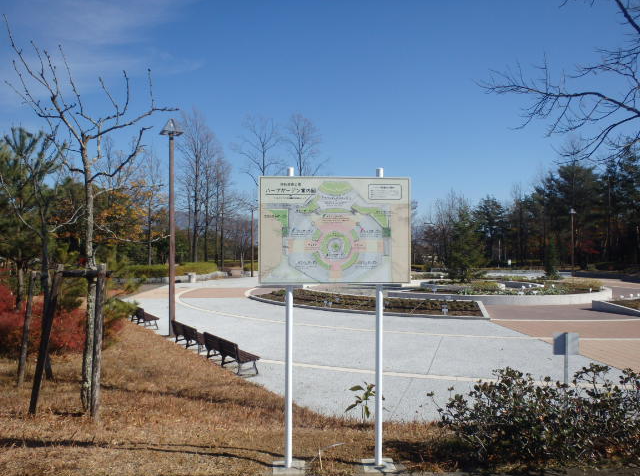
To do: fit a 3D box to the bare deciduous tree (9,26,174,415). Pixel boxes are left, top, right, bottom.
[{"bbox_3d":[-2.372,-0.267,5.400,1.750,4.131,1.700,0,-1,0],"label":"bare deciduous tree"}]

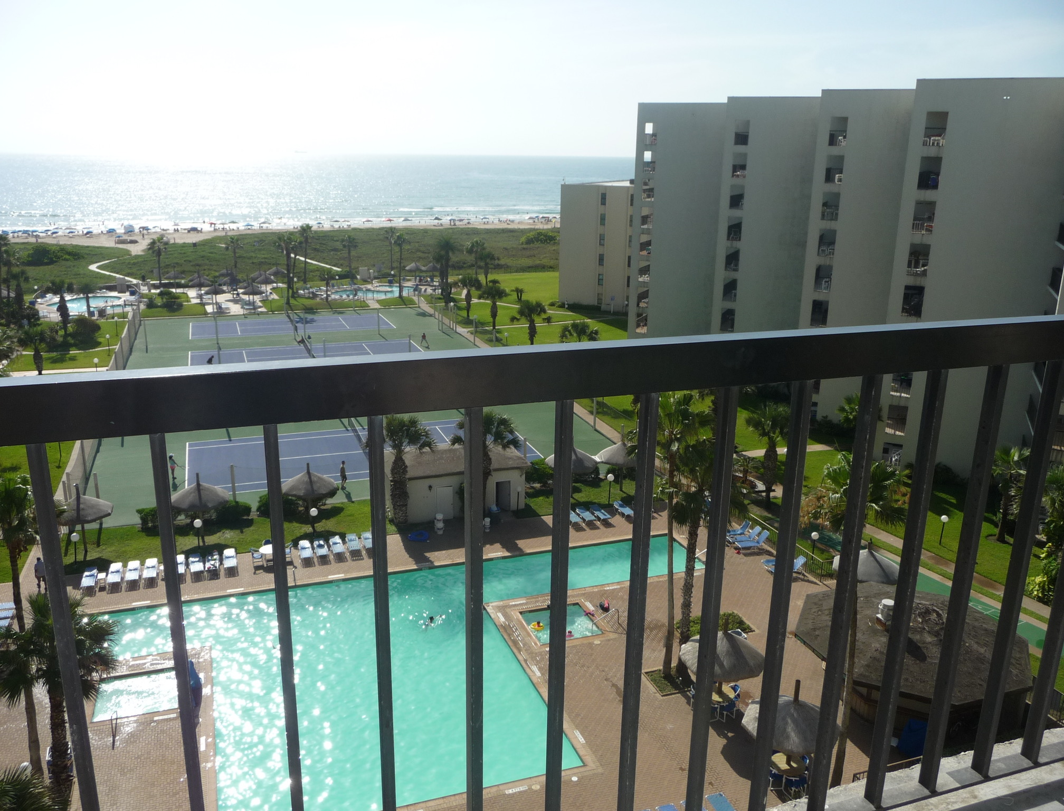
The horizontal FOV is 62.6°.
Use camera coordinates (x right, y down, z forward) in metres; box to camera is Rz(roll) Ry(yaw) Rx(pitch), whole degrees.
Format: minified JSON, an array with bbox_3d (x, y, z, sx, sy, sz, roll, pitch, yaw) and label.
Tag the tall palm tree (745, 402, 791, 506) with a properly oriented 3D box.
[{"bbox_3d":[14.304,2.933,53.301,3.000,6.690,3.000,5,17,15],"label":"tall palm tree"}]

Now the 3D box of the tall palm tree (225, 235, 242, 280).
[{"bbox_3d":[-48.089,-23.623,141.778,3.000,7.680,3.000,-5,17,-18],"label":"tall palm tree"}]

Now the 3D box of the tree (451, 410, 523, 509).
[{"bbox_3d":[-2.680,3.418,50.798,4.000,6.660,4.000,1,16,0],"label":"tree"}]

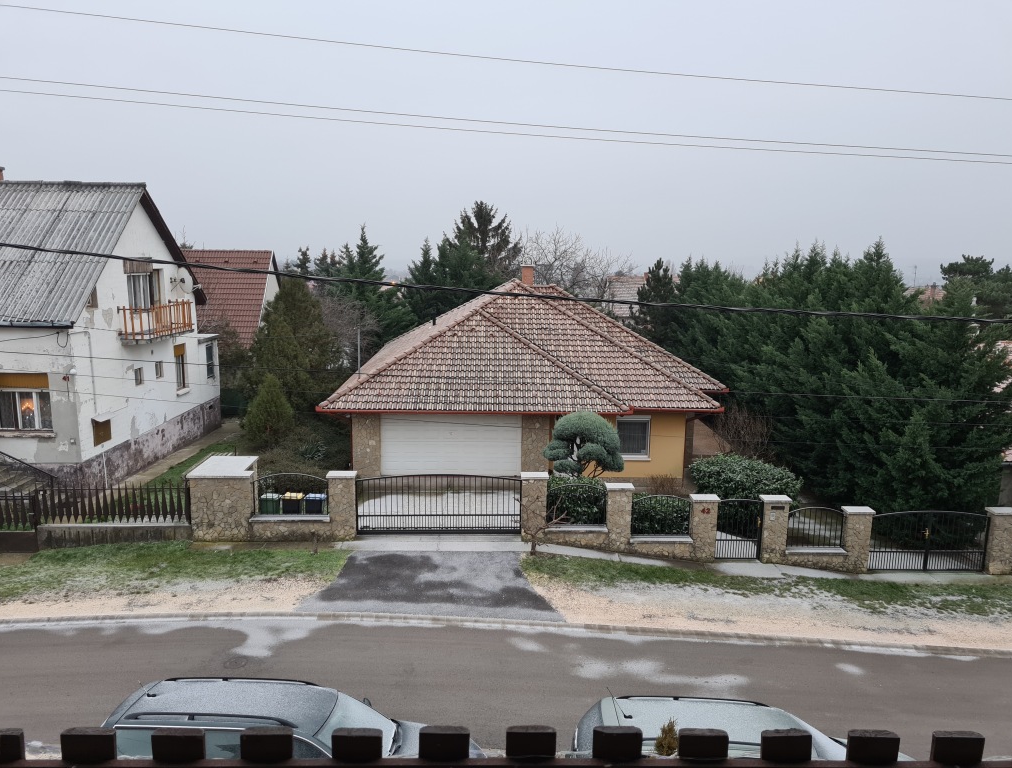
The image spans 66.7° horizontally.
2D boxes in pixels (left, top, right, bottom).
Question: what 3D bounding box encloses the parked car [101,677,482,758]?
[{"bbox_3d":[-2.494,4.238,8.919,4.700,1.500,1.800,2,6,1],"label":"parked car"}]

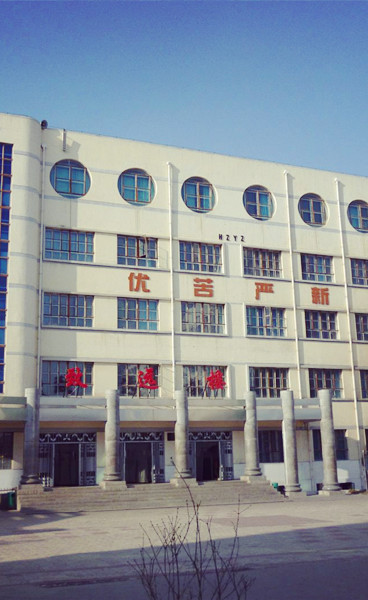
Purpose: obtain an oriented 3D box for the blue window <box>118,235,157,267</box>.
[{"bbox_3d":[-2.621,-2.760,36.888,2.398,1.790,0.200,4,-14,-21],"label":"blue window"}]

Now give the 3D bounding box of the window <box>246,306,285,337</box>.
[{"bbox_3d":[4.946,1.318,38.912,2.567,1.756,0.200,4,-14,-21],"label":"window"}]

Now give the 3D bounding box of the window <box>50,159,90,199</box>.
[{"bbox_3d":[-6.215,-6.632,35.614,2.255,2.255,0.220,4,-14,-22],"label":"window"}]

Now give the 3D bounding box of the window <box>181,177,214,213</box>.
[{"bbox_3d":[0.926,-6.218,38.456,2.310,2.320,0.250,4,-15,-21],"label":"window"}]

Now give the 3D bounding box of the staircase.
[{"bbox_3d":[-1.221,9.409,31.223,12.977,0.875,3.571,4,-14,-21],"label":"staircase"}]

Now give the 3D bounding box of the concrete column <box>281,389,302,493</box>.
[{"bbox_3d":[5.761,7.688,34.946,0.900,5.513,0.900,-1,-13,0],"label":"concrete column"}]

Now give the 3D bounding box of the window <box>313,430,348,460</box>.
[{"bbox_3d":[8.809,8.664,38.667,2.364,1.807,0.200,4,-14,-21],"label":"window"}]

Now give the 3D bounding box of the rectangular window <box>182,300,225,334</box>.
[{"bbox_3d":[1.133,1.044,36.849,2.684,1.760,0.200,4,-14,-22],"label":"rectangular window"}]

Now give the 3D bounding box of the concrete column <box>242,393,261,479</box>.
[{"bbox_3d":[3.148,6.280,30.426,0.790,3.822,0.790,-1,-14,0],"label":"concrete column"}]

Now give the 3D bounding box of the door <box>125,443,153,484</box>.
[{"bbox_3d":[-2.316,8.415,33.345,1.450,2.097,0.150,4,-15,-21],"label":"door"}]

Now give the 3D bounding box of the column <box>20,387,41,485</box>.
[{"bbox_3d":[-6.846,6.128,29.146,0.810,4.230,0.810,4,-15,-21],"label":"column"}]

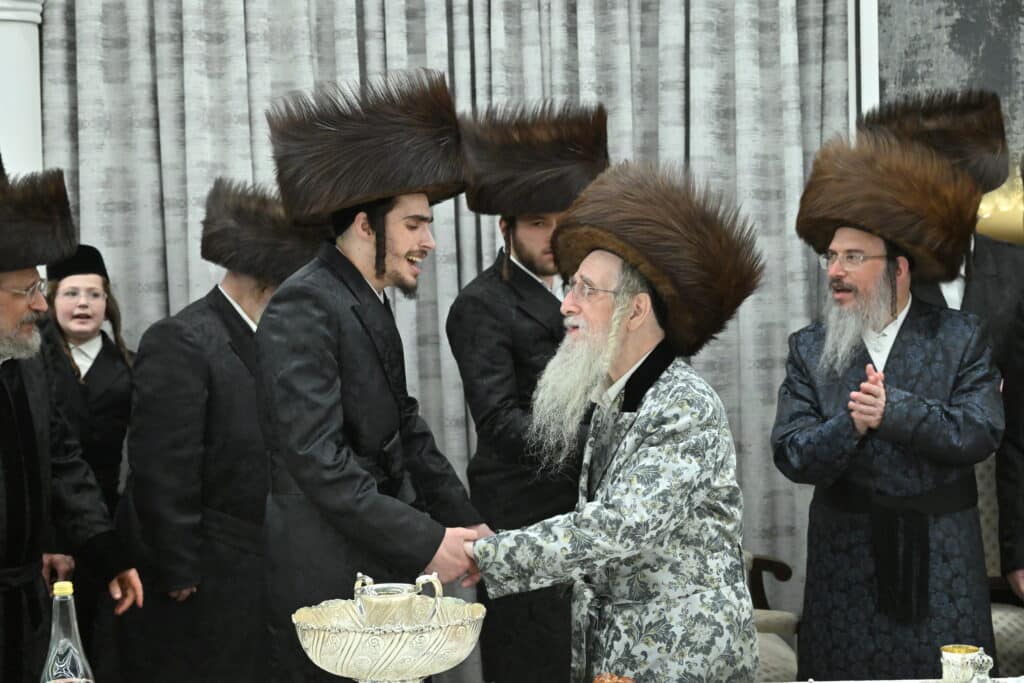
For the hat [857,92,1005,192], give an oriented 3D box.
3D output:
[{"bbox_3d":[1.097,-0.501,4.800,0.370,0.220,0.360,-12,4,-41],"label":"hat"}]

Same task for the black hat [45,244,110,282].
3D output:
[{"bbox_3d":[-1.090,-0.192,4.650,0.158,0.088,0.178,-1,-5,-21],"label":"black hat"}]

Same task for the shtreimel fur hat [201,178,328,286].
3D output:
[{"bbox_3d":[-0.615,-0.281,4.850,0.370,0.205,0.355,12,-1,-7],"label":"shtreimel fur hat"}]

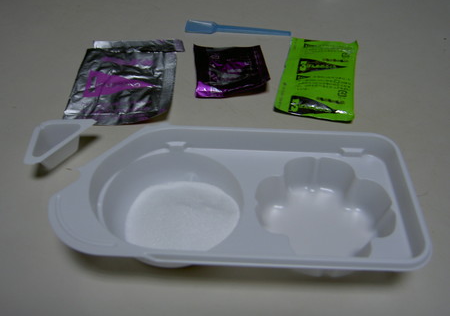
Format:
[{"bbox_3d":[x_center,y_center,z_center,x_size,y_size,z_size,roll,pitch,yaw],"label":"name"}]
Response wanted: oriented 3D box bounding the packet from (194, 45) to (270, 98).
[{"bbox_3d":[0.004,-0.055,0.279,0.046,0.010,0.052,-1,43,-1],"label":"packet"}]

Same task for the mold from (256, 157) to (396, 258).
[{"bbox_3d":[0.041,0.026,0.187,0.057,0.018,0.056,1,43,1],"label":"mold"}]

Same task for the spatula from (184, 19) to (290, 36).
[{"bbox_3d":[0.010,-0.095,0.326,0.077,0.004,0.013,5,43,6],"label":"spatula"}]

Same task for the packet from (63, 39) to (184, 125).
[{"bbox_3d":[-0.059,-0.050,0.275,0.064,0.009,0.087,-1,43,-1],"label":"packet"}]

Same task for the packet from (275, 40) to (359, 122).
[{"bbox_3d":[0.060,-0.053,0.280,0.046,0.006,0.088,9,44,9],"label":"packet"}]

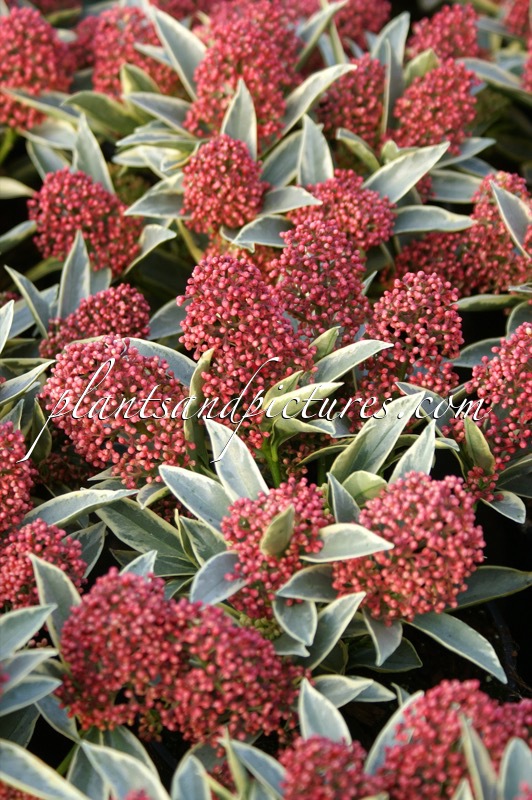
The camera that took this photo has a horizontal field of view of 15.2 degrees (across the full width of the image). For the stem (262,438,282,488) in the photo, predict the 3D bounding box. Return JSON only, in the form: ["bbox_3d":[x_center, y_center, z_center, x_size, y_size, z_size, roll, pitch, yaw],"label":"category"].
[{"bbox_3d":[0.004,0.035,1.110,0.007,0.036,0.007,-15,35,0],"label":"stem"}]

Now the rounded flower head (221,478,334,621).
[{"bbox_3d":[0.005,0.071,0.965,0.054,0.068,0.054,0,36,0],"label":"rounded flower head"}]

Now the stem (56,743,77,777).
[{"bbox_3d":[-0.092,0.166,0.920,0.006,0.026,0.006,32,32,0],"label":"stem"}]

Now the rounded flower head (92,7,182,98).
[{"bbox_3d":[-0.081,-0.220,1.270,0.058,0.060,0.058,0,35,0],"label":"rounded flower head"}]

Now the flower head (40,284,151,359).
[{"bbox_3d":[-0.092,-0.039,1.080,0.059,0.055,0.058,0,35,0],"label":"flower head"}]

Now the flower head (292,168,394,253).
[{"bbox_3d":[0.043,-0.104,1.120,0.060,0.056,0.060,0,35,0],"label":"flower head"}]

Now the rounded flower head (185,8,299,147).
[{"bbox_3d":[-0.016,-0.215,1.330,0.074,0.092,0.066,0,36,0],"label":"rounded flower head"}]

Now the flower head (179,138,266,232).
[{"bbox_3d":[-0.026,-0.133,1.230,0.051,0.061,0.051,0,36,0],"label":"flower head"}]

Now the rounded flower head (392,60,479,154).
[{"bbox_3d":[0.103,-0.178,1.220,0.054,0.058,0.054,0,35,0],"label":"rounded flower head"}]

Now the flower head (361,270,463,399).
[{"bbox_3d":[0.077,-0.034,1.060,0.055,0.070,0.055,0,35,0],"label":"flower head"}]

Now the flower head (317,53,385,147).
[{"bbox_3d":[0.057,-0.196,1.310,0.049,0.062,0.049,0,36,0],"label":"flower head"}]

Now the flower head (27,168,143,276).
[{"bbox_3d":[-0.108,-0.106,1.190,0.067,0.061,0.062,0,36,0],"label":"flower head"}]

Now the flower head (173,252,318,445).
[{"bbox_3d":[-0.011,-0.026,1.050,0.072,0.103,0.070,0,35,0],"label":"flower head"}]

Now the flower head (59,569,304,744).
[{"bbox_3d":[-0.035,0.105,0.820,0.102,0.068,0.068,11,37,16],"label":"flower head"}]

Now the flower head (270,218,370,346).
[{"bbox_3d":[0.029,-0.061,1.050,0.053,0.066,0.053,0,35,0],"label":"flower head"}]

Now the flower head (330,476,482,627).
[{"bbox_3d":[0.063,0.065,0.880,0.066,0.064,0.066,0,35,0],"label":"flower head"}]

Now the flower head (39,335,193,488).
[{"bbox_3d":[-0.076,0.006,1.010,0.077,0.076,0.074,0,35,0],"label":"flower head"}]

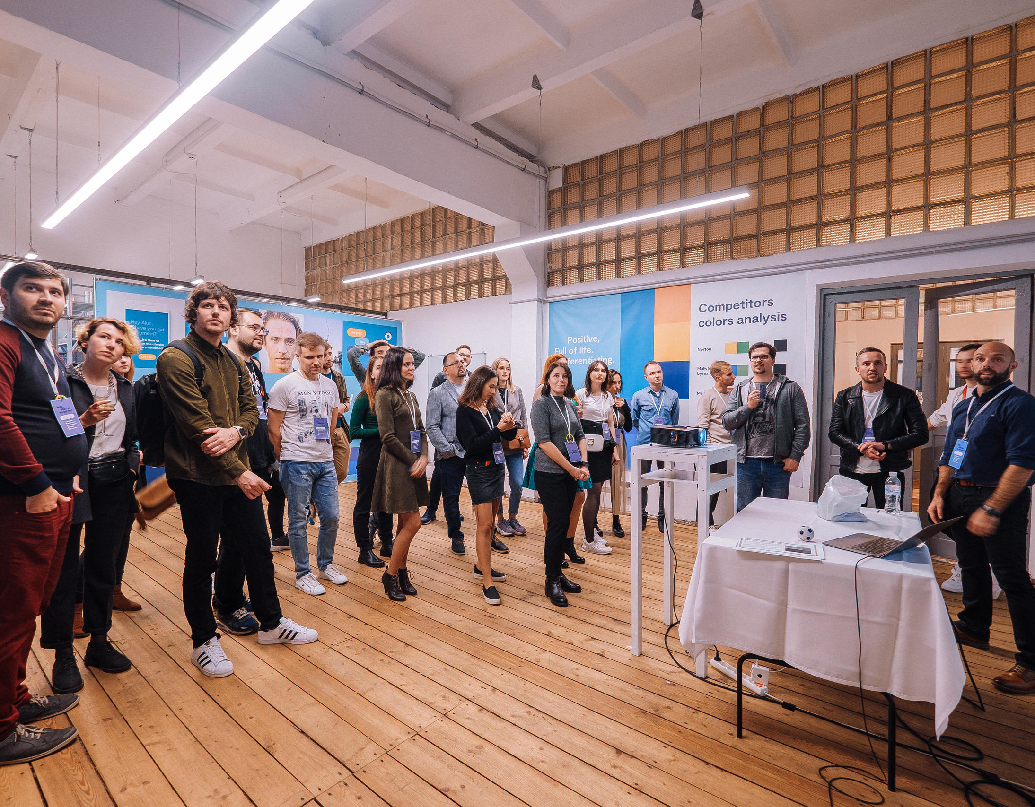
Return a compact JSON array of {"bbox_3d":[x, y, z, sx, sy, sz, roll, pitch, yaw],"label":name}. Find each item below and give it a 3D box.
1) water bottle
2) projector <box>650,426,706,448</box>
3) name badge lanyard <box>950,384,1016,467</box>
[{"bbox_3d":[1.957,0.459,2.624,0.067,0.215,0.067,0,1,0],"label":"water bottle"},{"bbox_3d":[0.888,0.182,2.765,0.220,0.095,0.280,2,2,39],"label":"projector"},{"bbox_3d":[2.370,0.115,2.610,0.200,0.440,0.200,0,1,-6],"label":"name badge lanyard"}]

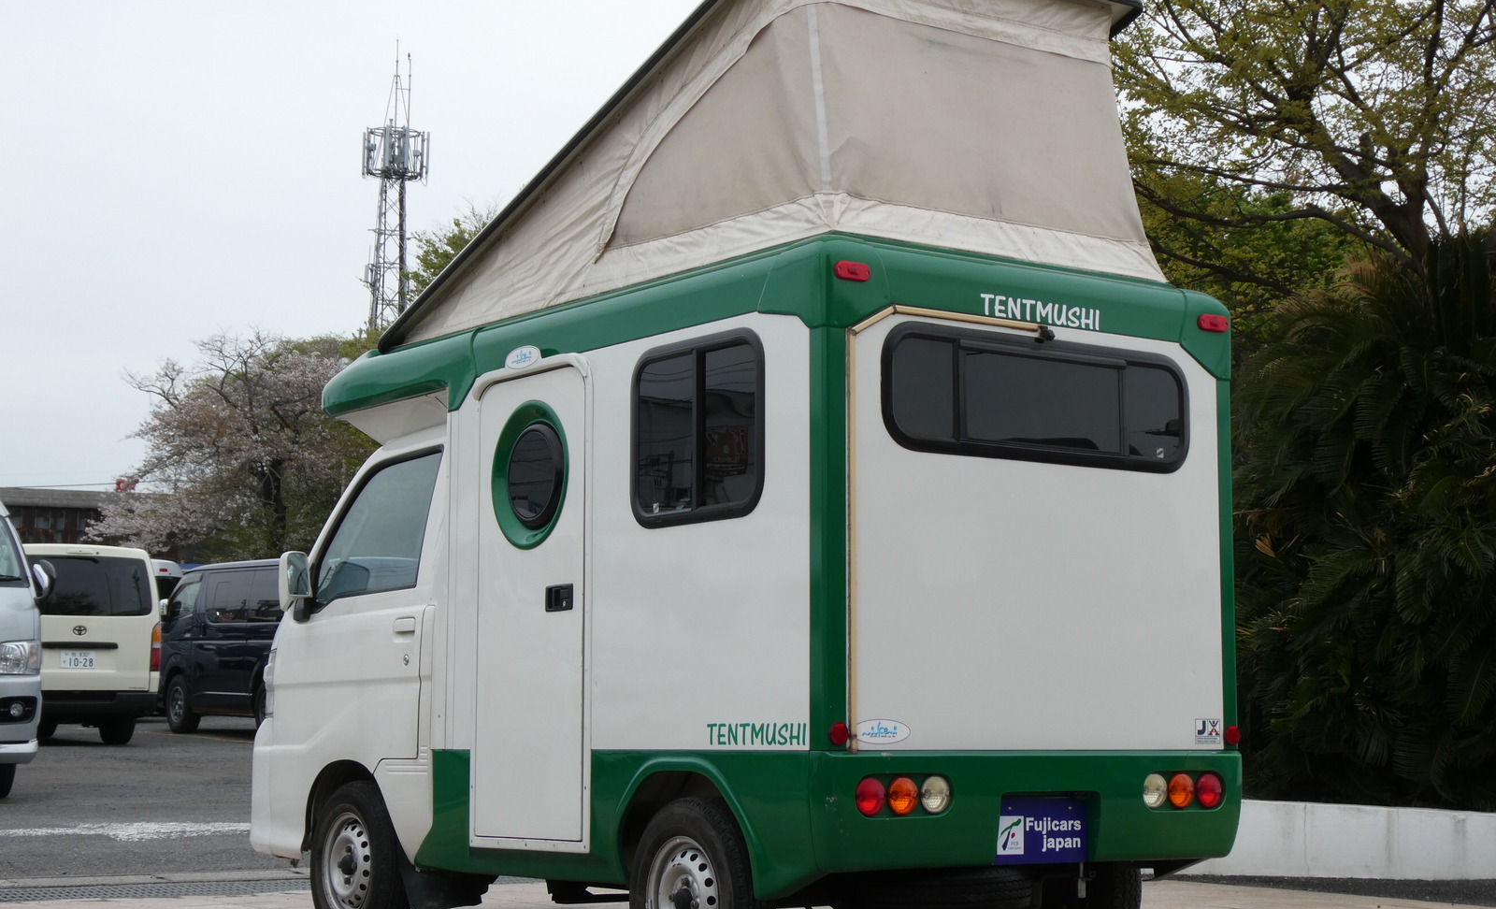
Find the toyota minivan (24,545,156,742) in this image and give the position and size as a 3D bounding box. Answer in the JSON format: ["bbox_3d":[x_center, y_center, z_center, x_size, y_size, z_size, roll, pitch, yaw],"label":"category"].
[{"bbox_3d":[-7.780,2.040,26.050,1.695,1.980,4.690,4,-6,-32],"label":"toyota minivan"}]

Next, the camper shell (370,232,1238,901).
[{"bbox_3d":[-0.020,0.428,7.507,1.475,1.670,2.760,5,-8,-36],"label":"camper shell"}]

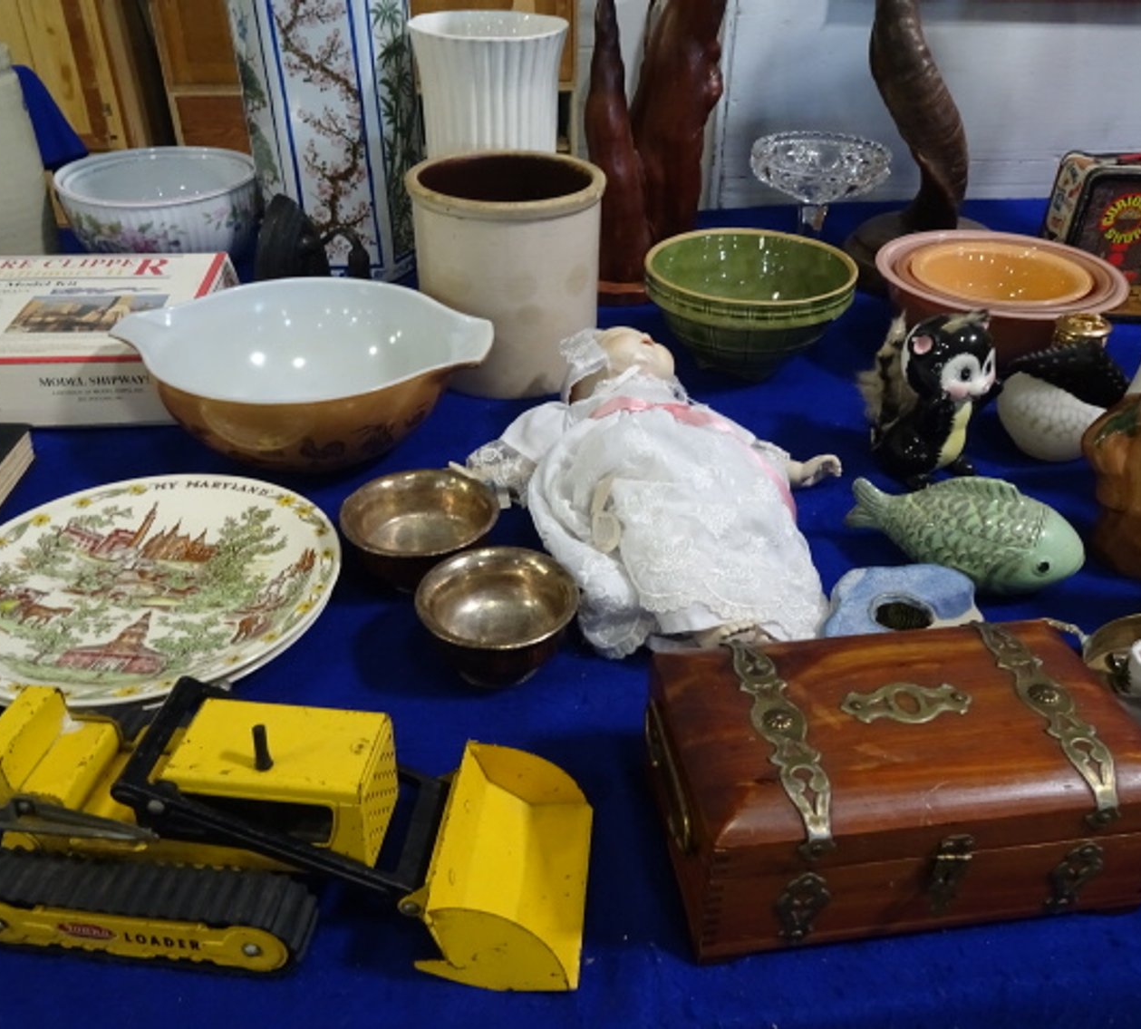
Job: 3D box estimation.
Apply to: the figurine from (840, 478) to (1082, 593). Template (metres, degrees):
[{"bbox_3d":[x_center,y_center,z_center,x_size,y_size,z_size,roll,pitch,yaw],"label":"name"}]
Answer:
[{"bbox_3d":[0.286,0.009,0.690,0.168,0.087,0.060,7,36,9],"label":"figurine"}]

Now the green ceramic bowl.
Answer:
[{"bbox_3d":[0.181,-0.207,0.984,0.210,0.108,0.210,1,34,0],"label":"green ceramic bowl"}]

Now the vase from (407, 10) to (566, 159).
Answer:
[{"bbox_3d":[-0.096,-0.455,1.178,0.186,0.273,0.186,1,35,0],"label":"vase"}]

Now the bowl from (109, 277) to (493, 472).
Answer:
[{"bbox_3d":[-0.225,-0.108,0.829,0.321,0.106,0.249,2,35,2],"label":"bowl"}]

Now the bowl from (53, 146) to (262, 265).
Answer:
[{"bbox_3d":[-0.502,-0.362,1.176,0.239,0.115,0.239,1,35,0],"label":"bowl"}]

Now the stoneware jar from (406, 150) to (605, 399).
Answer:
[{"bbox_3d":[-0.062,-0.244,0.961,0.190,0.190,0.190,0,34,0],"label":"stoneware jar"}]

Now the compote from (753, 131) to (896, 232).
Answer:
[{"bbox_3d":[0.293,-0.363,1.157,0.166,0.157,0.166,1,35,0],"label":"compote"}]

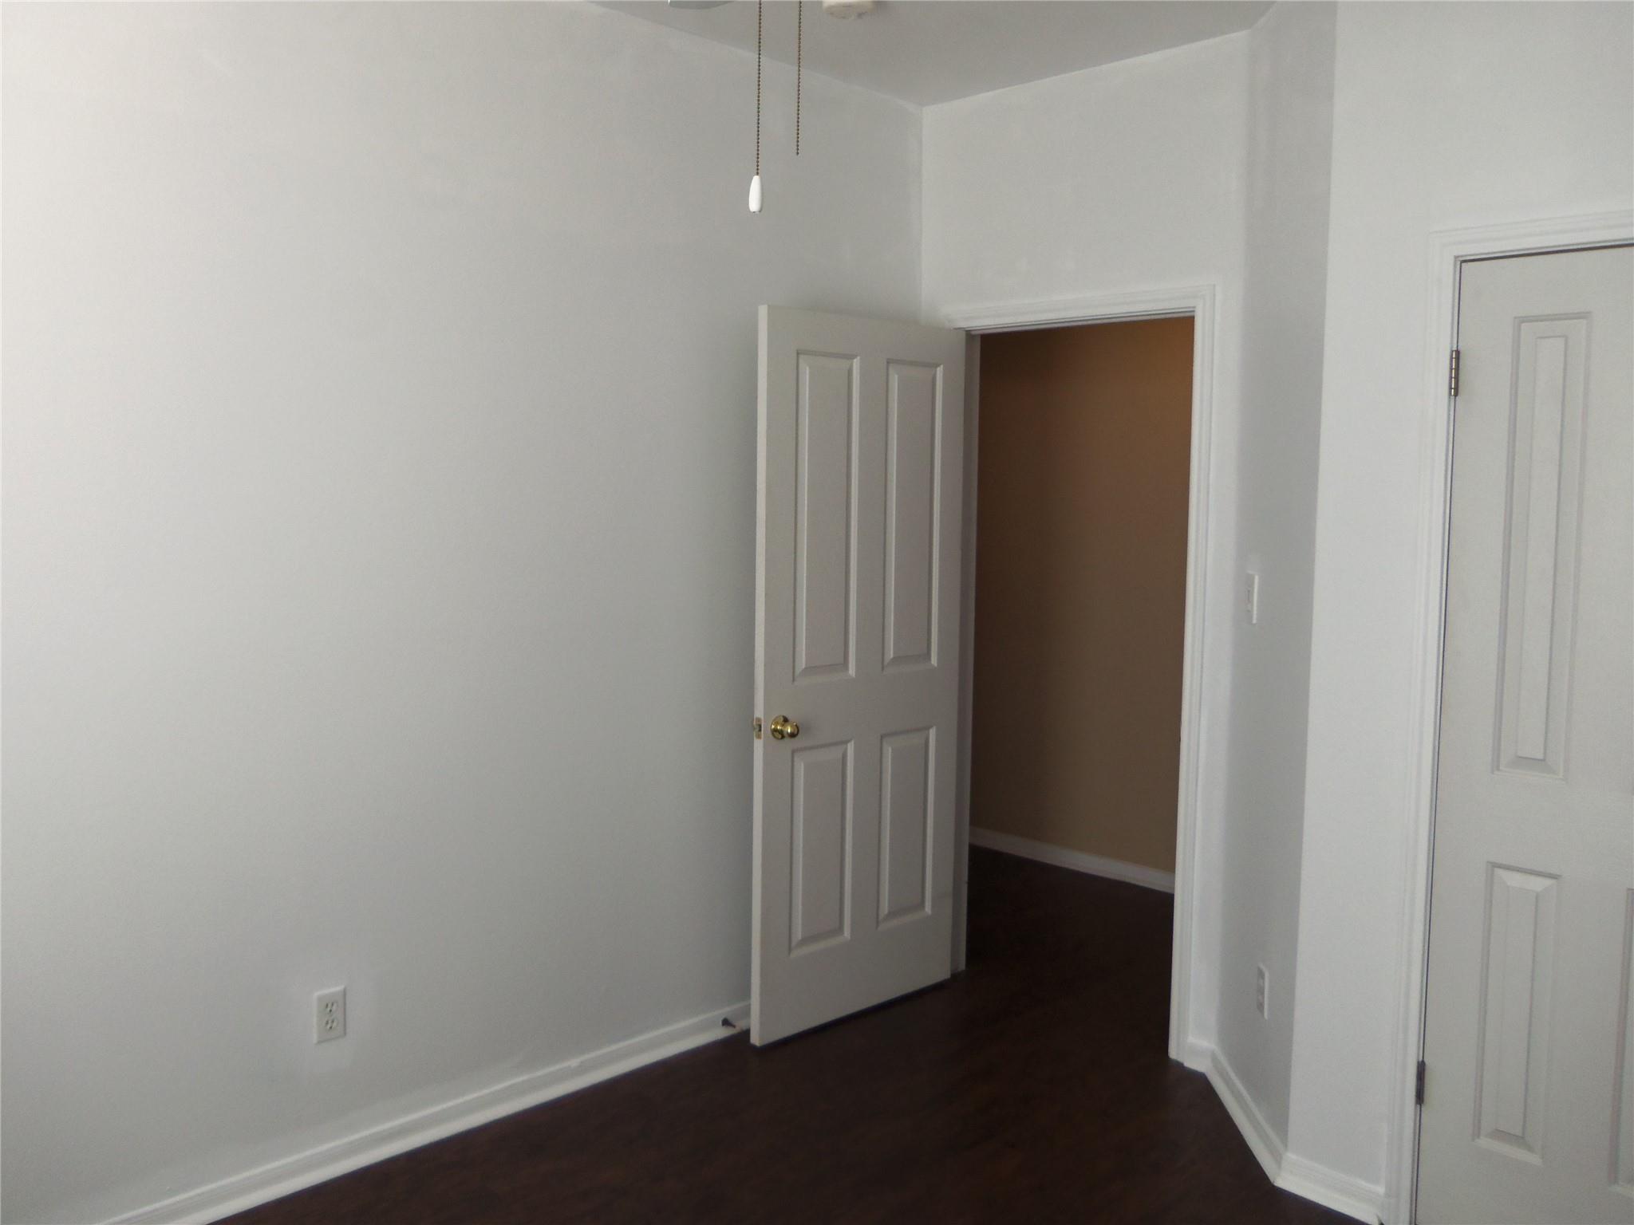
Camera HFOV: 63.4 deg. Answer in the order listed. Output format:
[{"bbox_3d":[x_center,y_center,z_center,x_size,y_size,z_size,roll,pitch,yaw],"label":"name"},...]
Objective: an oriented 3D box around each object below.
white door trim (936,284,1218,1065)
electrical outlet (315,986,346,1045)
[{"bbox_3d":[0.757,0.181,3.898,0.130,2.047,0.800,-4,7,-44],"label":"white door trim"},{"bbox_3d":[-1.083,0.899,2.947,0.070,0.115,0.010,-4,7,-44],"label":"electrical outlet"}]

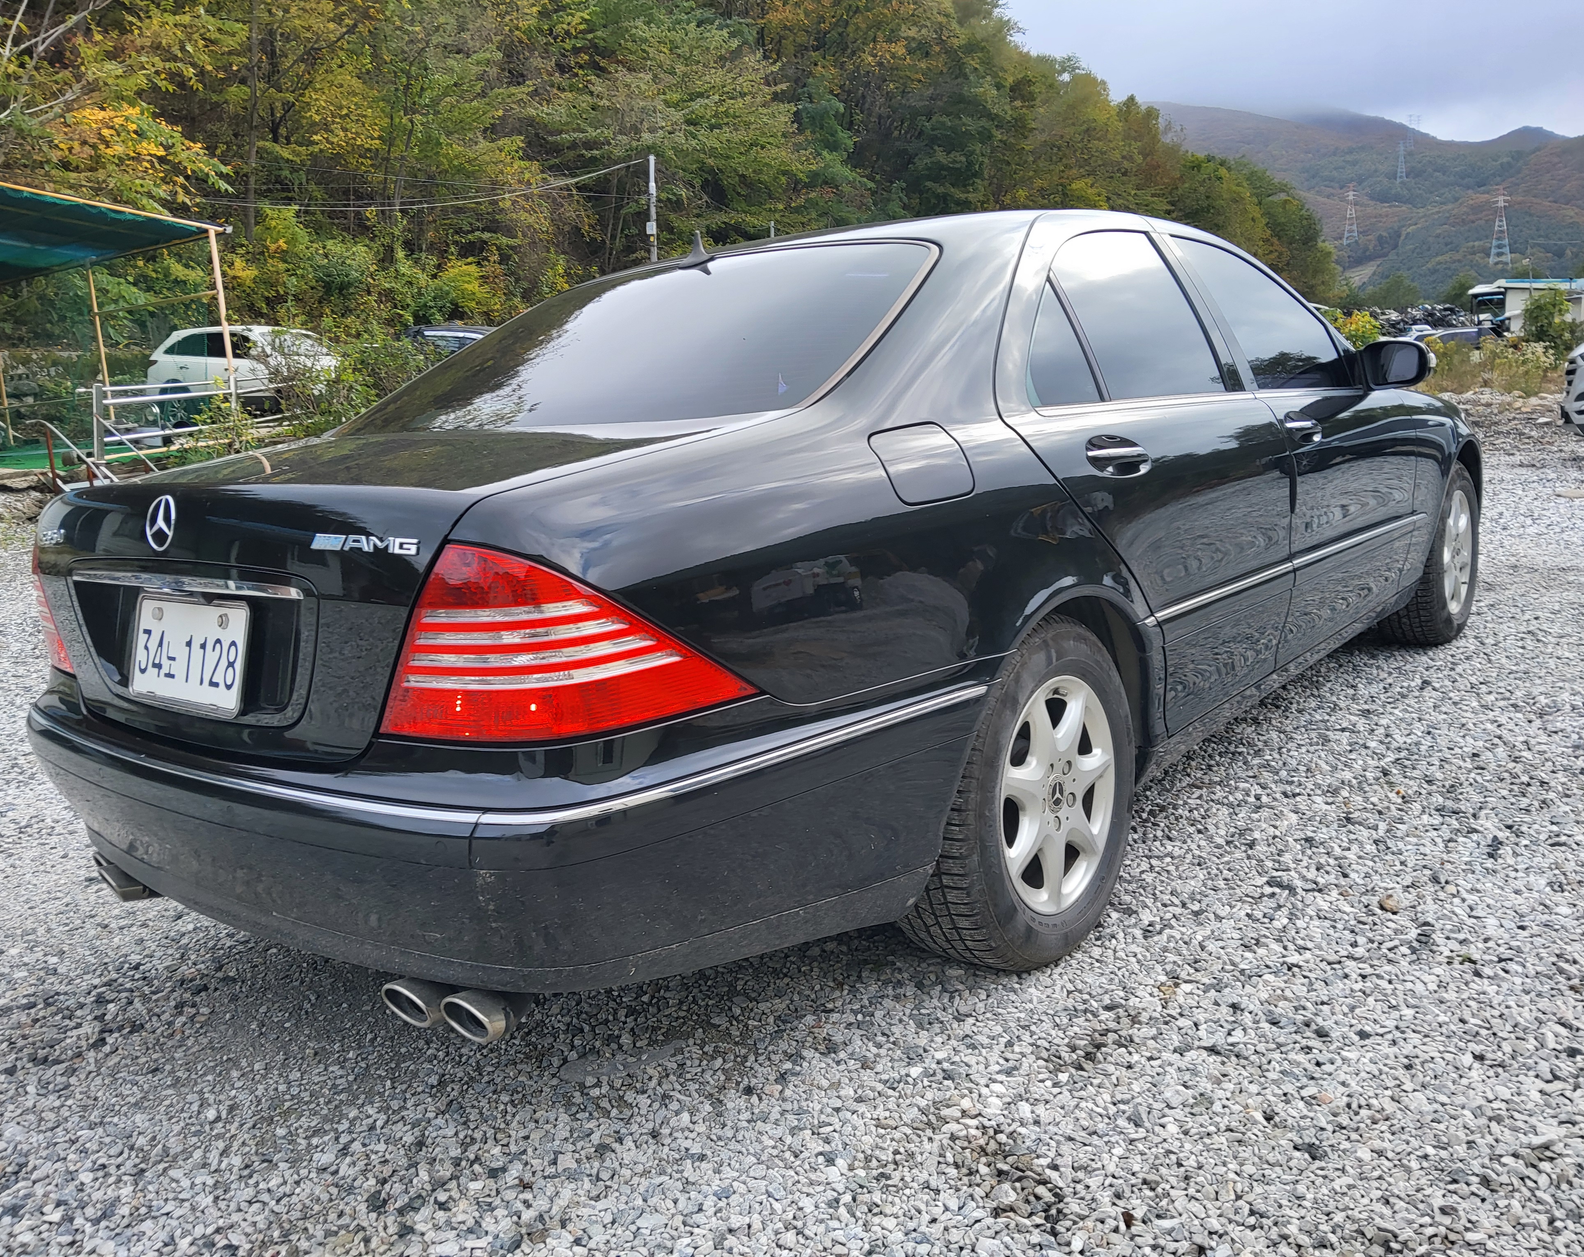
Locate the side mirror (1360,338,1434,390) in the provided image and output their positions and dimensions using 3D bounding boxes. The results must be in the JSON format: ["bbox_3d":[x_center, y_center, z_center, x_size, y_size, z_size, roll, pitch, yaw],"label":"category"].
[{"bbox_3d":[1.675,-0.731,3.478,0.205,0.135,0.140,4,14,40],"label":"side mirror"}]

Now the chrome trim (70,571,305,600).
[{"bbox_3d":[-0.934,-0.071,1.933,0.750,0.028,0.045,4,14,39],"label":"chrome trim"}]

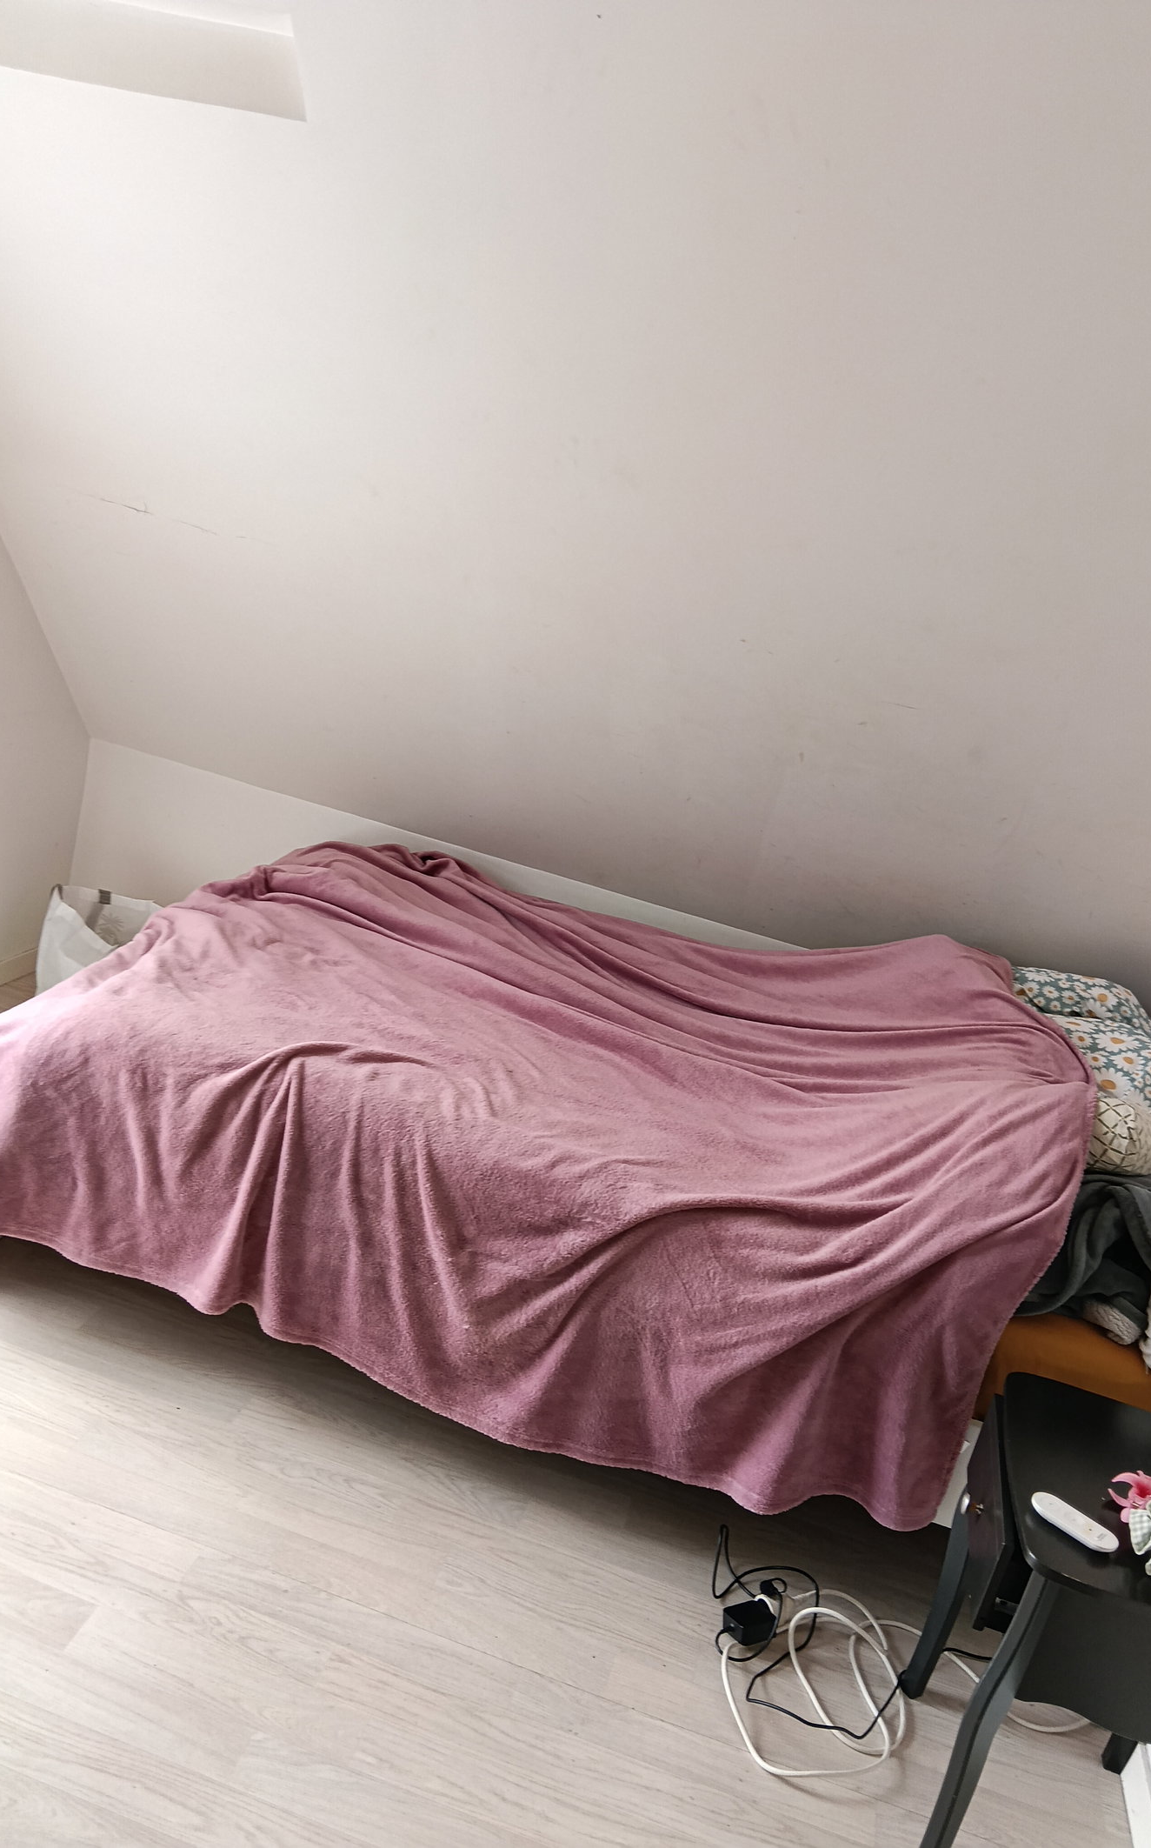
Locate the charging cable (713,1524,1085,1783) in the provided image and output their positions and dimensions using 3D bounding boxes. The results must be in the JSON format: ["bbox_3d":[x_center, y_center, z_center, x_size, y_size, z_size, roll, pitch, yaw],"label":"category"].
[{"bbox_3d":[0.488,1.114,2.049,0.610,0.075,0.440,16,15,8],"label":"charging cable"}]

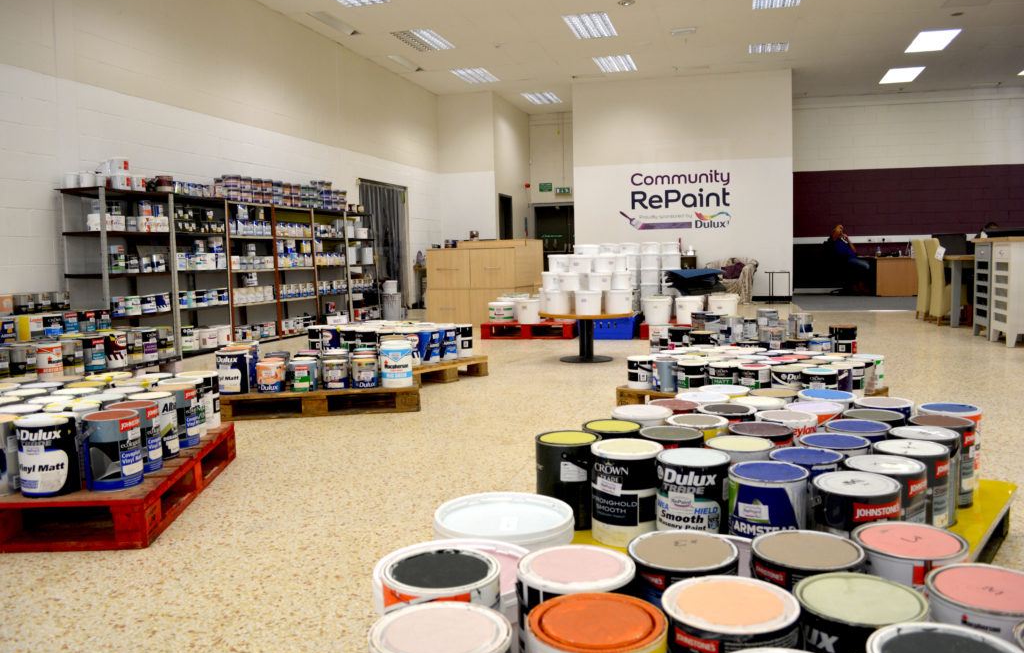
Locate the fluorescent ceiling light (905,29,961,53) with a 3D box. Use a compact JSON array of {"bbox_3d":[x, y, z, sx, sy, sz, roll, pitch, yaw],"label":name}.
[{"bbox_3d":[6.547,-4.465,11.968,0.600,0.070,1.200,1,6,16],"label":"fluorescent ceiling light"}]

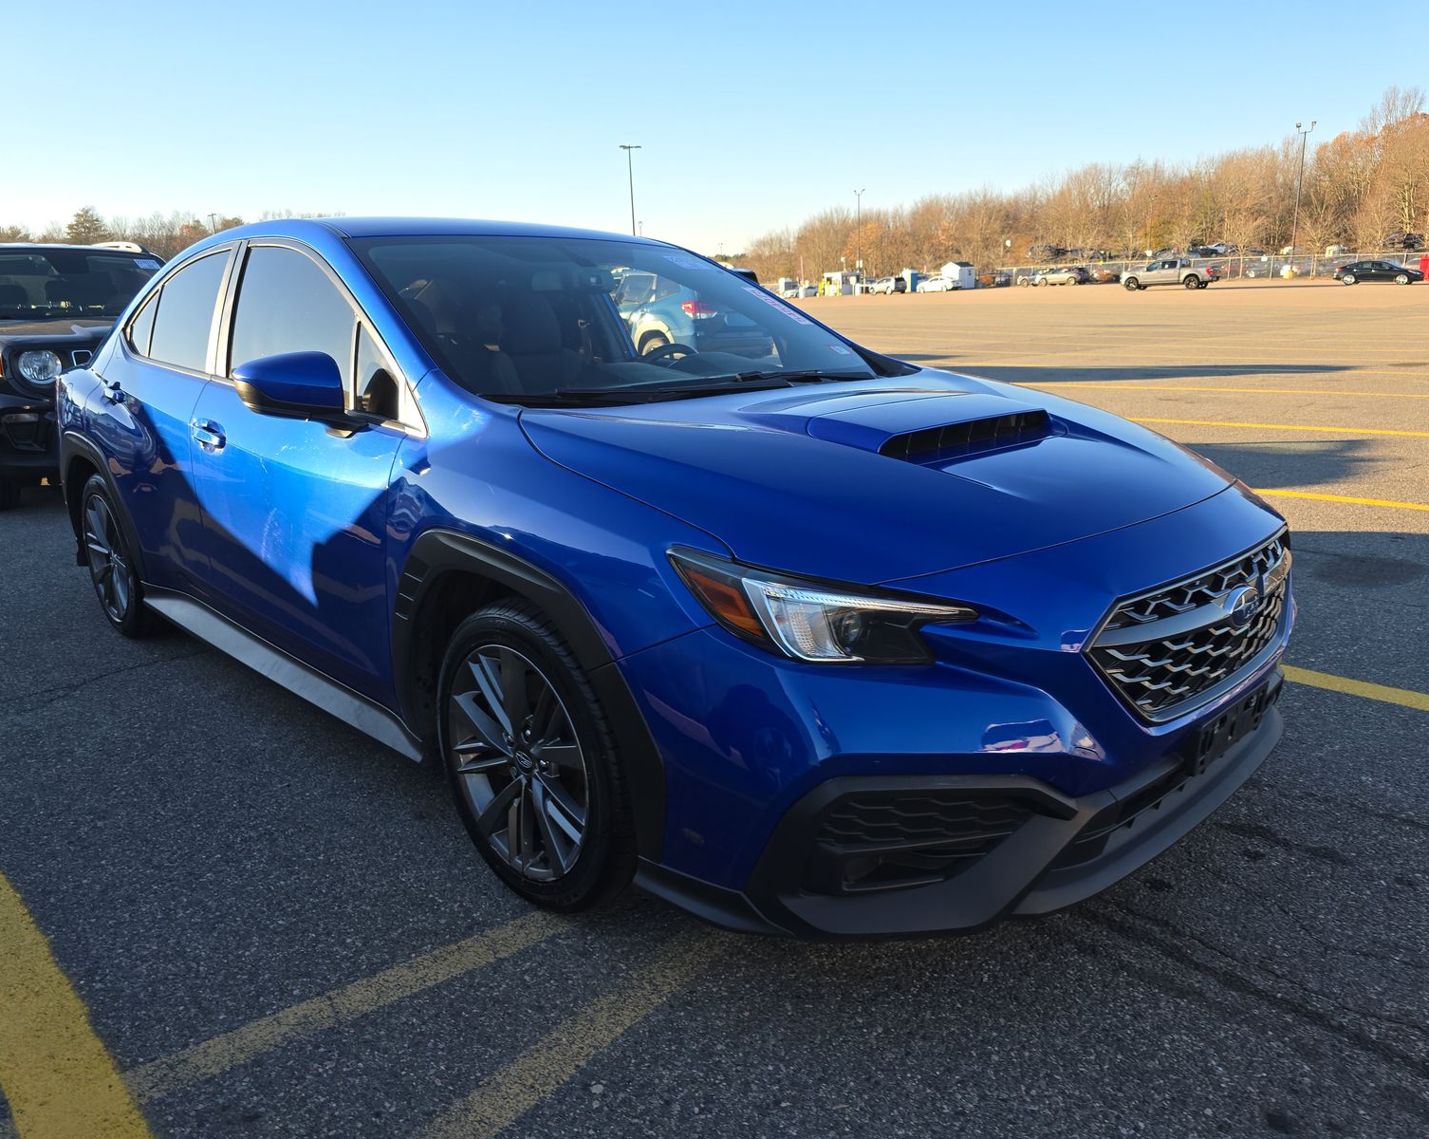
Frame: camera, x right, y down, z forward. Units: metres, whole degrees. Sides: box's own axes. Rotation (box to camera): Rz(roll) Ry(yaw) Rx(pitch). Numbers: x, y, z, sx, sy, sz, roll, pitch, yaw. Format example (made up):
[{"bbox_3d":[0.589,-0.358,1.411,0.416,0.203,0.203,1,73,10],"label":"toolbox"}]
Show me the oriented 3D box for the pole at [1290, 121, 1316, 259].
[{"bbox_3d":[42.225,-26.670,72.727,1.500,10.415,0.400,7,16,30],"label":"pole"}]

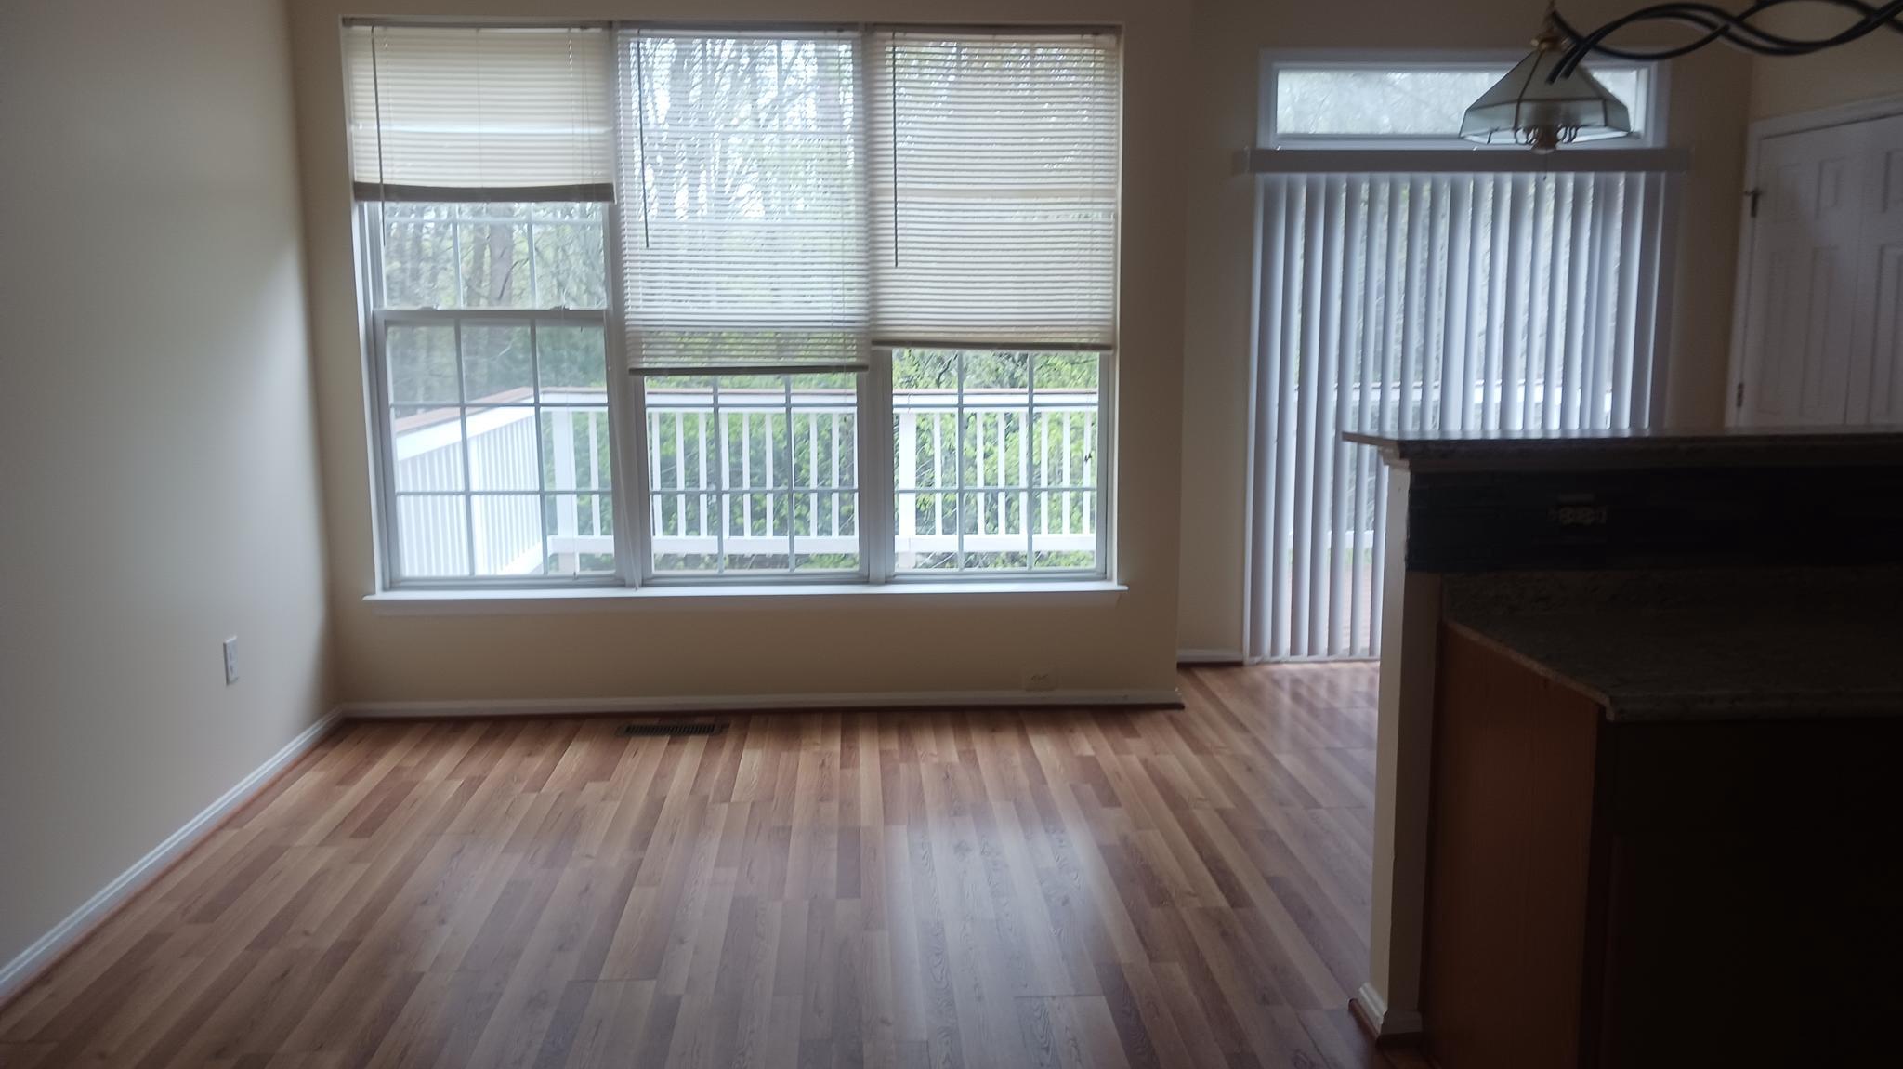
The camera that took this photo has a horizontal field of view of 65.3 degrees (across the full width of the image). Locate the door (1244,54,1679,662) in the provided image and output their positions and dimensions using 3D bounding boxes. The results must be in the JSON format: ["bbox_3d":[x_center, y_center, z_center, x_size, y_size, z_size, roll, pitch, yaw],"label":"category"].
[{"bbox_3d":[1.994,-0.677,5.947,1.630,2.393,0.120,-1,9,-4],"label":"door"}]

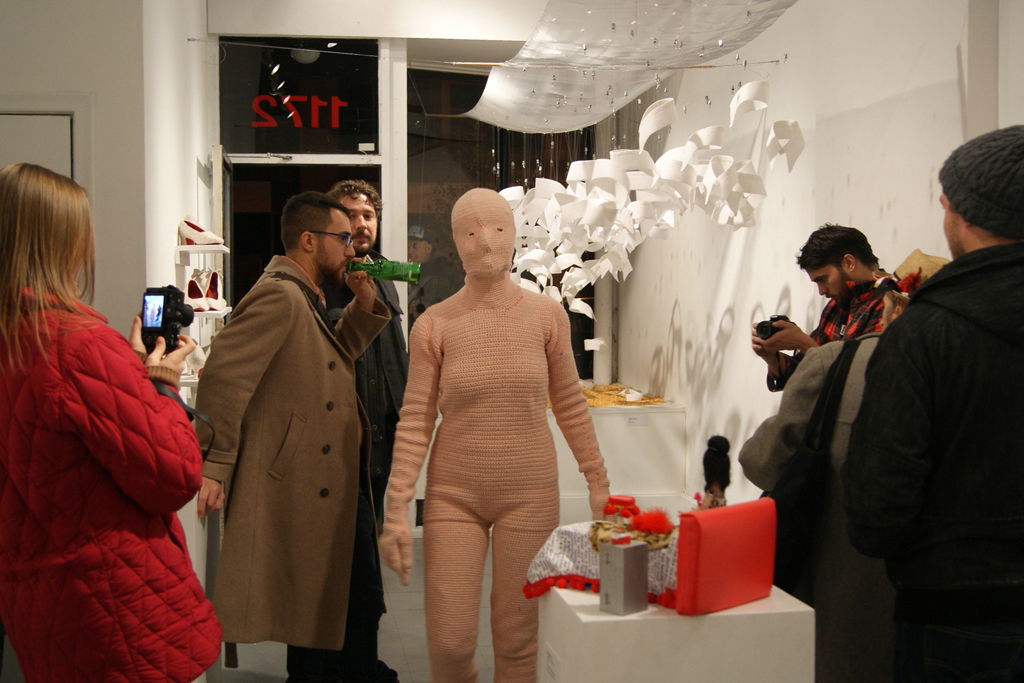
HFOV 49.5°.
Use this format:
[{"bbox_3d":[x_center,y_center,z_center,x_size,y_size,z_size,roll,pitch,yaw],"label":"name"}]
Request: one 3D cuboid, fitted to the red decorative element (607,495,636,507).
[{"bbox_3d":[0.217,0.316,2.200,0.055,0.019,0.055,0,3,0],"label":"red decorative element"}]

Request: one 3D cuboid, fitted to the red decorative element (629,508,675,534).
[{"bbox_3d":[0.297,0.383,2.360,0.094,0.055,0.080,0,3,0],"label":"red decorative element"}]

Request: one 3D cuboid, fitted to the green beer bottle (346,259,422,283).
[{"bbox_3d":[-0.389,-0.213,3.360,0.230,0.062,0.062,6,-1,13],"label":"green beer bottle"}]

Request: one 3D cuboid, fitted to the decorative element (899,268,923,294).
[{"bbox_3d":[0.944,-0.141,2.620,0.062,0.064,0.050,0,3,0],"label":"decorative element"}]

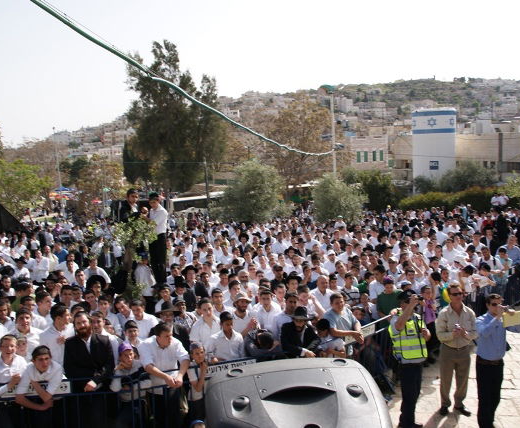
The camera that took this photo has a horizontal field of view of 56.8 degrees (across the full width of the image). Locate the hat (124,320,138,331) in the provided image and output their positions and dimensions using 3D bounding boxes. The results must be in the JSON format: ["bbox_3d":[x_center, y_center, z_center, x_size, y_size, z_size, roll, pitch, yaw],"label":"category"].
[{"bbox_3d":[-1.549,1.346,5.800,0.170,0.100,0.180,-4,8,-9],"label":"hat"}]

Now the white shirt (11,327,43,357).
[{"bbox_3d":[-2.613,1.575,5.423,0.450,0.600,0.280,-4,5,-24],"label":"white shirt"}]

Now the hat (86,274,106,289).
[{"bbox_3d":[-2.786,1.161,8.200,0.330,0.140,0.360,1,-40,-3],"label":"hat"}]

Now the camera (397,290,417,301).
[{"bbox_3d":[1.904,1.058,6.200,0.240,0.120,0.180,0,3,30],"label":"camera"}]

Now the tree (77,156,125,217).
[{"bbox_3d":[-20.585,-3.807,62.000,6.200,7.800,6.000,-5,8,-18],"label":"tree"}]

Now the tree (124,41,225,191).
[{"bbox_3d":[-6.912,-7.409,42.000,8.600,15.370,8.000,-2,4,0],"label":"tree"}]

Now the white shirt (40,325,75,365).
[{"bbox_3d":[-2.403,1.620,5.700,0.480,0.680,0.320,-3,3,-37],"label":"white shirt"}]

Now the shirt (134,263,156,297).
[{"bbox_3d":[-2.278,1.329,9.600,0.450,0.650,0.300,-5,5,-37],"label":"shirt"}]

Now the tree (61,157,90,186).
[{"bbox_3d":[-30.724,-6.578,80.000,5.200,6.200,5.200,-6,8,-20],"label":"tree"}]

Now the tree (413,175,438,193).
[{"bbox_3d":[12.417,-1.651,36.000,2.100,2.620,2.000,-2,4,0],"label":"tree"}]

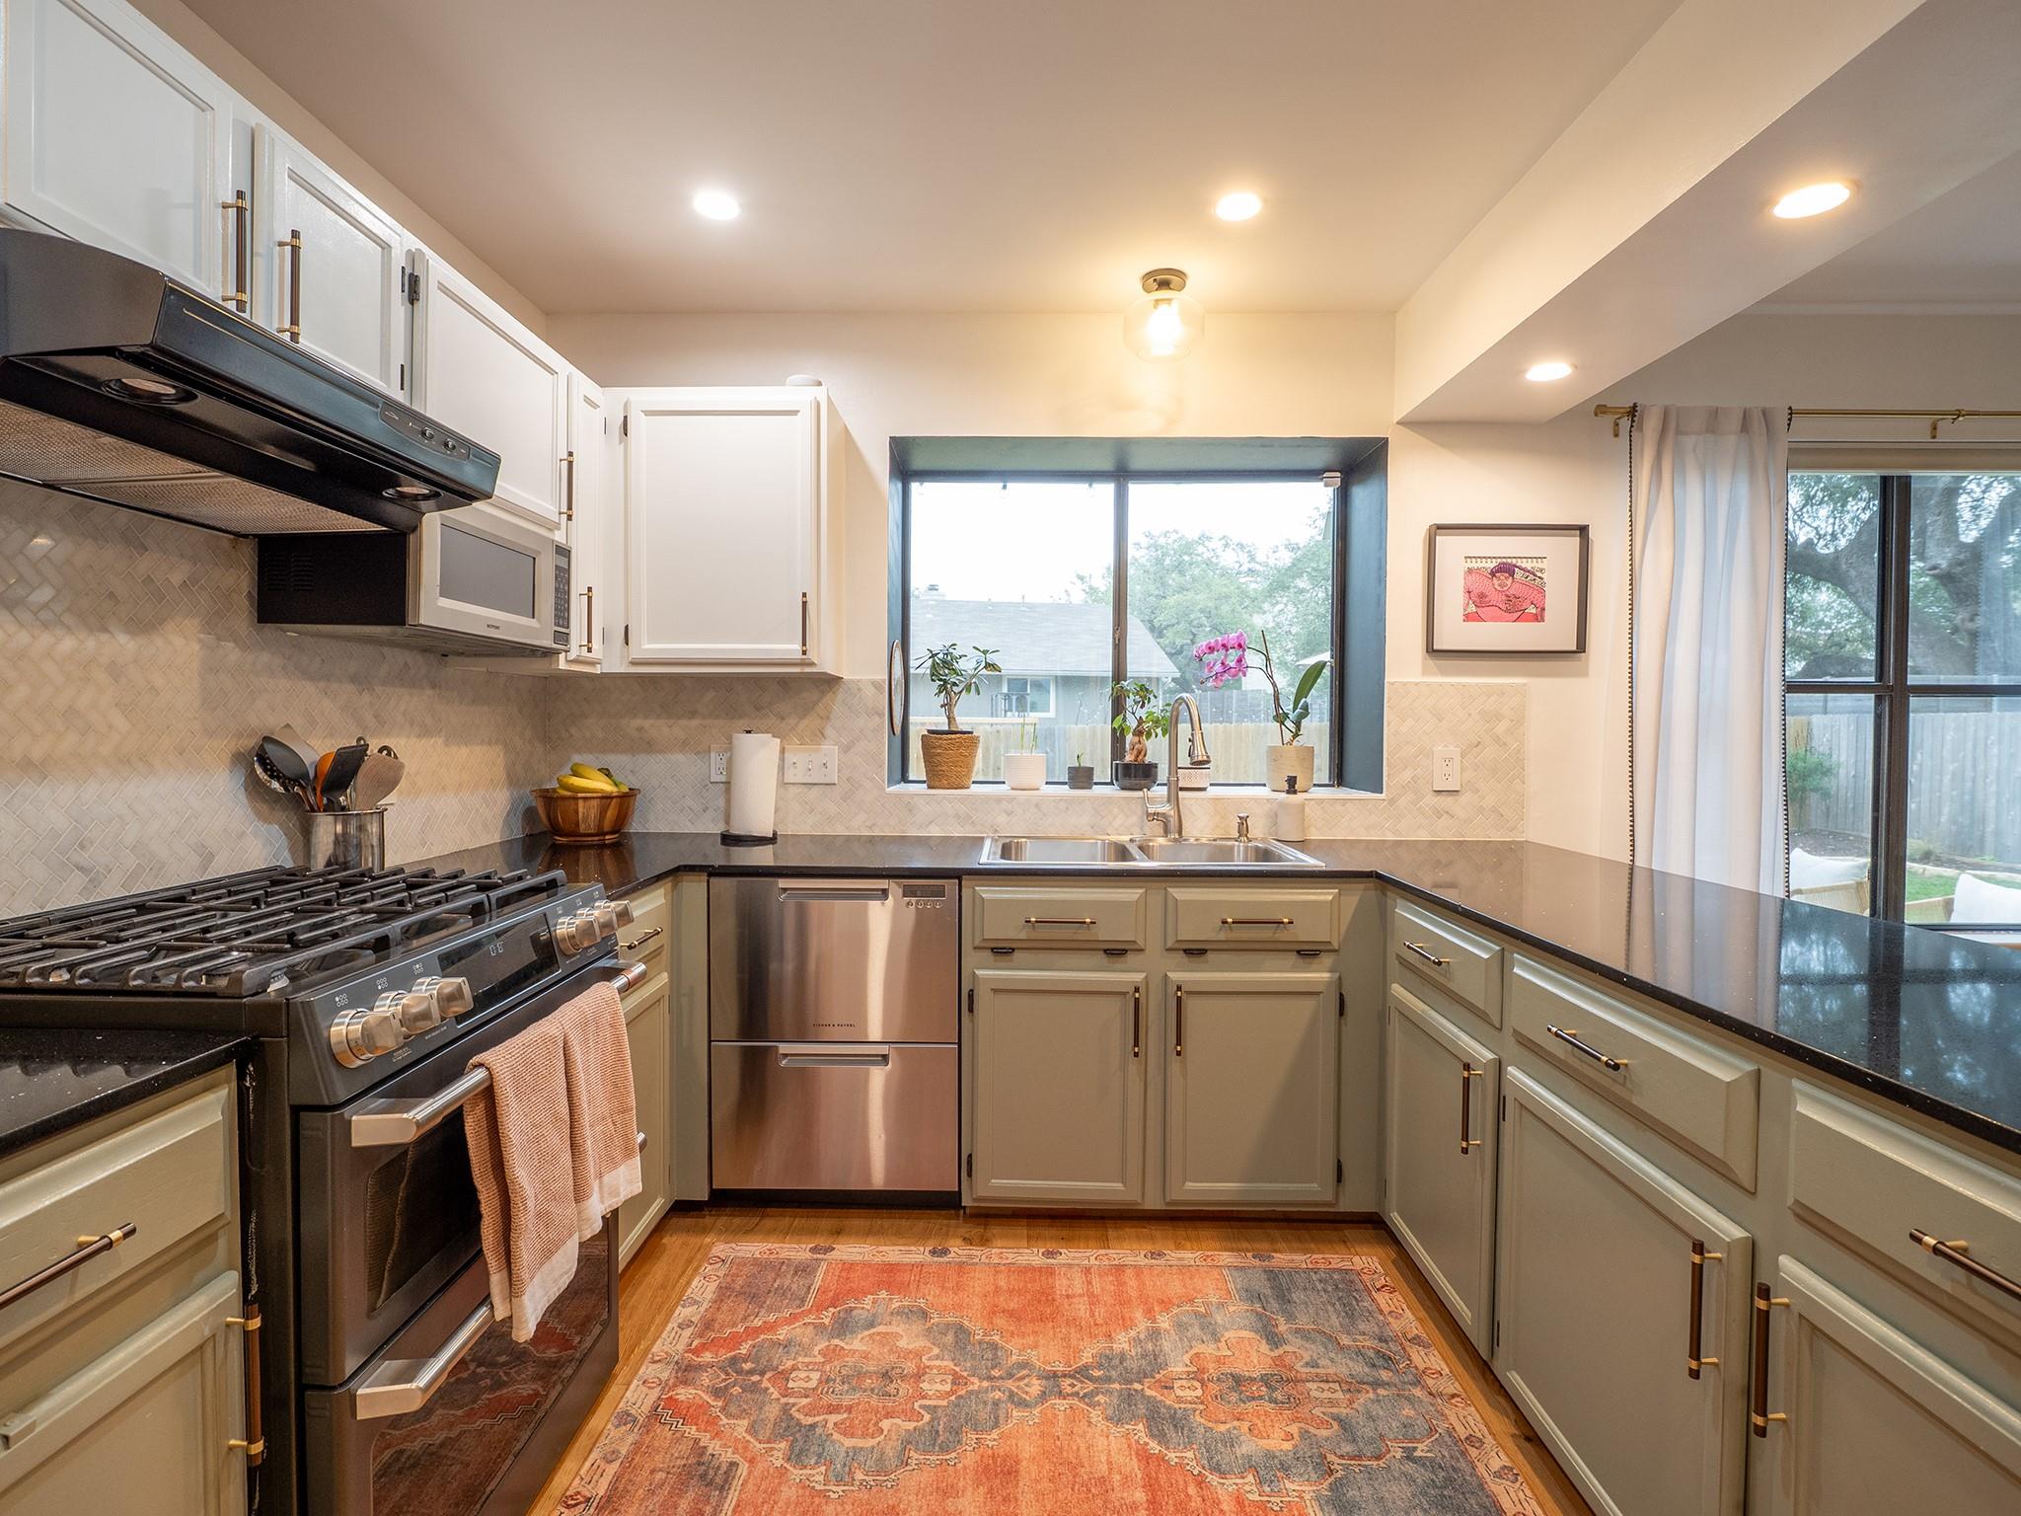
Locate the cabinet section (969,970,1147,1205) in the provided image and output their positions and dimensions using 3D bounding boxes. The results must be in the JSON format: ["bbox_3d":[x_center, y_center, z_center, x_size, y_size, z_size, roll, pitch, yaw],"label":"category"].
[{"bbox_3d":[0.115,0.777,2.209,0.408,0.555,0.049,0,2,1],"label":"cabinet section"}]

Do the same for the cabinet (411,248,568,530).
[{"bbox_3d":[-1.238,-0.737,1.964,0.330,0.410,0.560,0,2,0],"label":"cabinet"}]

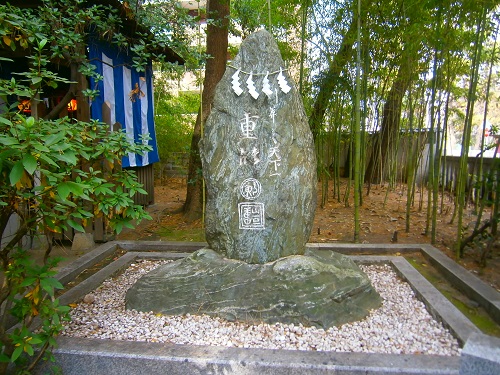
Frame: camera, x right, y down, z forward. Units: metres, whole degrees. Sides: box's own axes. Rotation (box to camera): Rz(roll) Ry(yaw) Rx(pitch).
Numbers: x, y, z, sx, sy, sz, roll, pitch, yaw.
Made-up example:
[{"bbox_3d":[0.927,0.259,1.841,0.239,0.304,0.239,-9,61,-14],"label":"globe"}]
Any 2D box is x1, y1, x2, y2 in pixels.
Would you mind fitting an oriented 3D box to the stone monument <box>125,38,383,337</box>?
[{"bbox_3d":[0.069,-0.210,3.130,1.990,2.229,1.260,0,5,7],"label":"stone monument"}]

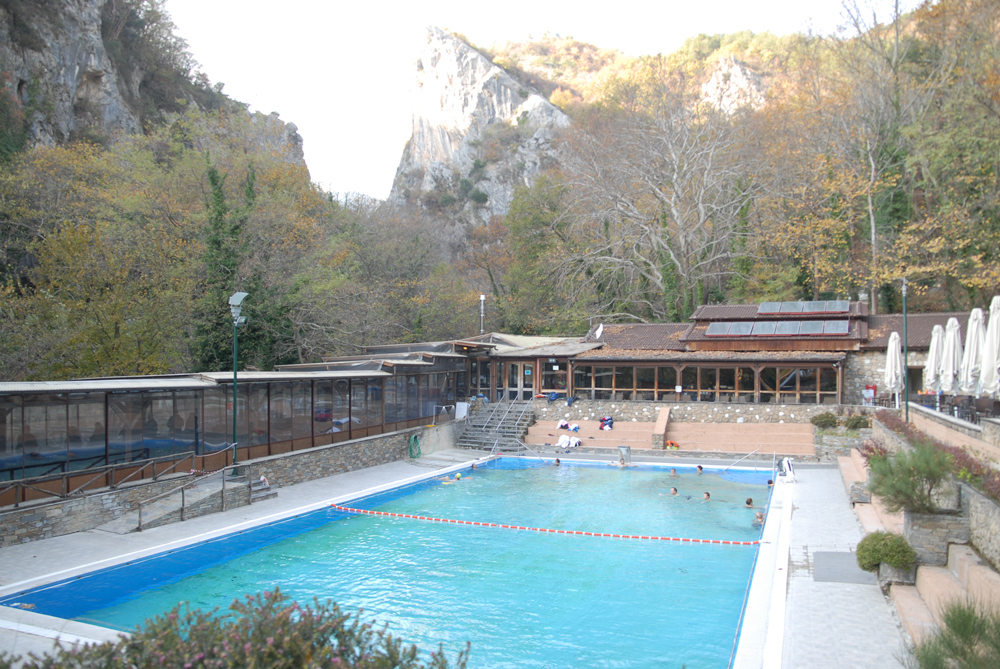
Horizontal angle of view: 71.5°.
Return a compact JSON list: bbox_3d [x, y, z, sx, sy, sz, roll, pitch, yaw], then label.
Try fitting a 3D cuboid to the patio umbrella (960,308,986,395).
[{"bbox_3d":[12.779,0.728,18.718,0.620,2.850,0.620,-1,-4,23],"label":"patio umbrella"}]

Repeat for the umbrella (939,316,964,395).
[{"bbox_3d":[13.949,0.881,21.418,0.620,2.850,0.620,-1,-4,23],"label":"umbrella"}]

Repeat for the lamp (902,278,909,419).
[{"bbox_3d":[17.182,0.792,29.405,0.400,6.150,0.330,-1,-4,23],"label":"lamp"}]

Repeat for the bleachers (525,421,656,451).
[{"bbox_3d":[4.875,5.303,36.614,6.847,1.291,2.050,-2,-4,23],"label":"bleachers"}]

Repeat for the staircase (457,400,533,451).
[{"bbox_3d":[-0.093,5.050,39.011,3.500,2.350,3.900,-1,-4,23],"label":"staircase"}]

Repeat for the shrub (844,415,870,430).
[{"bbox_3d":[16.736,4.146,32.567,1.040,0.640,0.950,-1,-4,23],"label":"shrub"}]

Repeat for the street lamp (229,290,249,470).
[{"bbox_3d":[-8.199,1.522,21.735,0.450,5.690,0.420,-1,-4,23],"label":"street lamp"}]

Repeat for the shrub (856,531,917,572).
[{"bbox_3d":[6.197,3.450,11.142,0.820,0.580,0.750,-1,-4,23],"label":"shrub"}]

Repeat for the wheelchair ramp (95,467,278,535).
[{"bbox_3d":[-9.223,4.744,21.034,1.476,1.230,5.863,-2,-4,23],"label":"wheelchair ramp"}]

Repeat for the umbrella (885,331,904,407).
[{"bbox_3d":[19.357,1.762,34.082,0.820,3.750,0.820,-1,-4,23],"label":"umbrella"}]

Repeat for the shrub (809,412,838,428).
[{"bbox_3d":[14.277,3.770,30.541,1.100,0.660,0.950,-1,-4,23],"label":"shrub"}]

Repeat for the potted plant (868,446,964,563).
[{"bbox_3d":[6.605,2.647,11.122,1.270,1.800,1.100,-1,-4,23],"label":"potted plant"}]

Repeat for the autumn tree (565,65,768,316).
[{"bbox_3d":[13.407,-10.783,57.000,16.200,23.333,14.000,-1,-4,23],"label":"autumn tree"}]

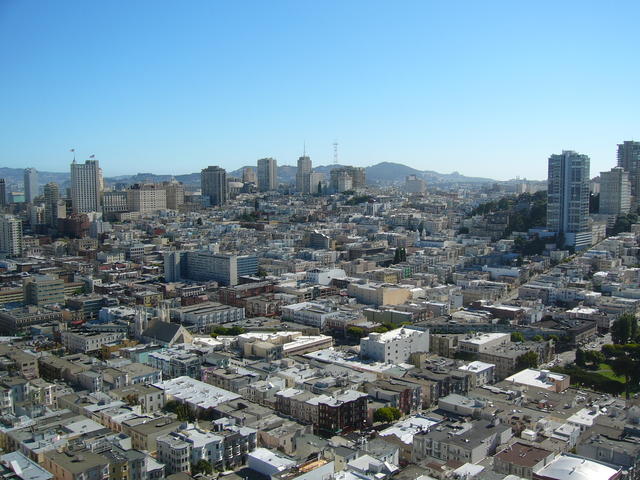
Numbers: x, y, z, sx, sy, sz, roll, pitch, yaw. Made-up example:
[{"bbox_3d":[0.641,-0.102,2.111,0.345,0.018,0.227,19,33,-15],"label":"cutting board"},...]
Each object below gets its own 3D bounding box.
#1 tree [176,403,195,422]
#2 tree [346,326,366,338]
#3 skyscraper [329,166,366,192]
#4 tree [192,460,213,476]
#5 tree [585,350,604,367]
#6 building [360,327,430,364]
[{"bbox_3d":[-59.900,77.180,287.600,7.700,9.500,7.500,-2,5,-12],"label":"tree"},{"bbox_3d":[26.050,66.670,461.390,14.270,10.150,14.270,0,5,0],"label":"tree"},{"bbox_3d":[55.480,-116.430,1301.010,51.200,56.630,54.530,5,7,44],"label":"skyscraper"},{"bbox_3d":[-41.980,81.020,230.810,7.200,6.200,6.500,-1,5,-11],"label":"tree"},{"bbox_3d":[168.690,73.080,397.280,12.000,10.000,11.000,2,6,23],"label":"tree"},{"bbox_3d":[48.760,67.820,413.770,18.990,16.000,46.050,5,7,44],"label":"building"}]

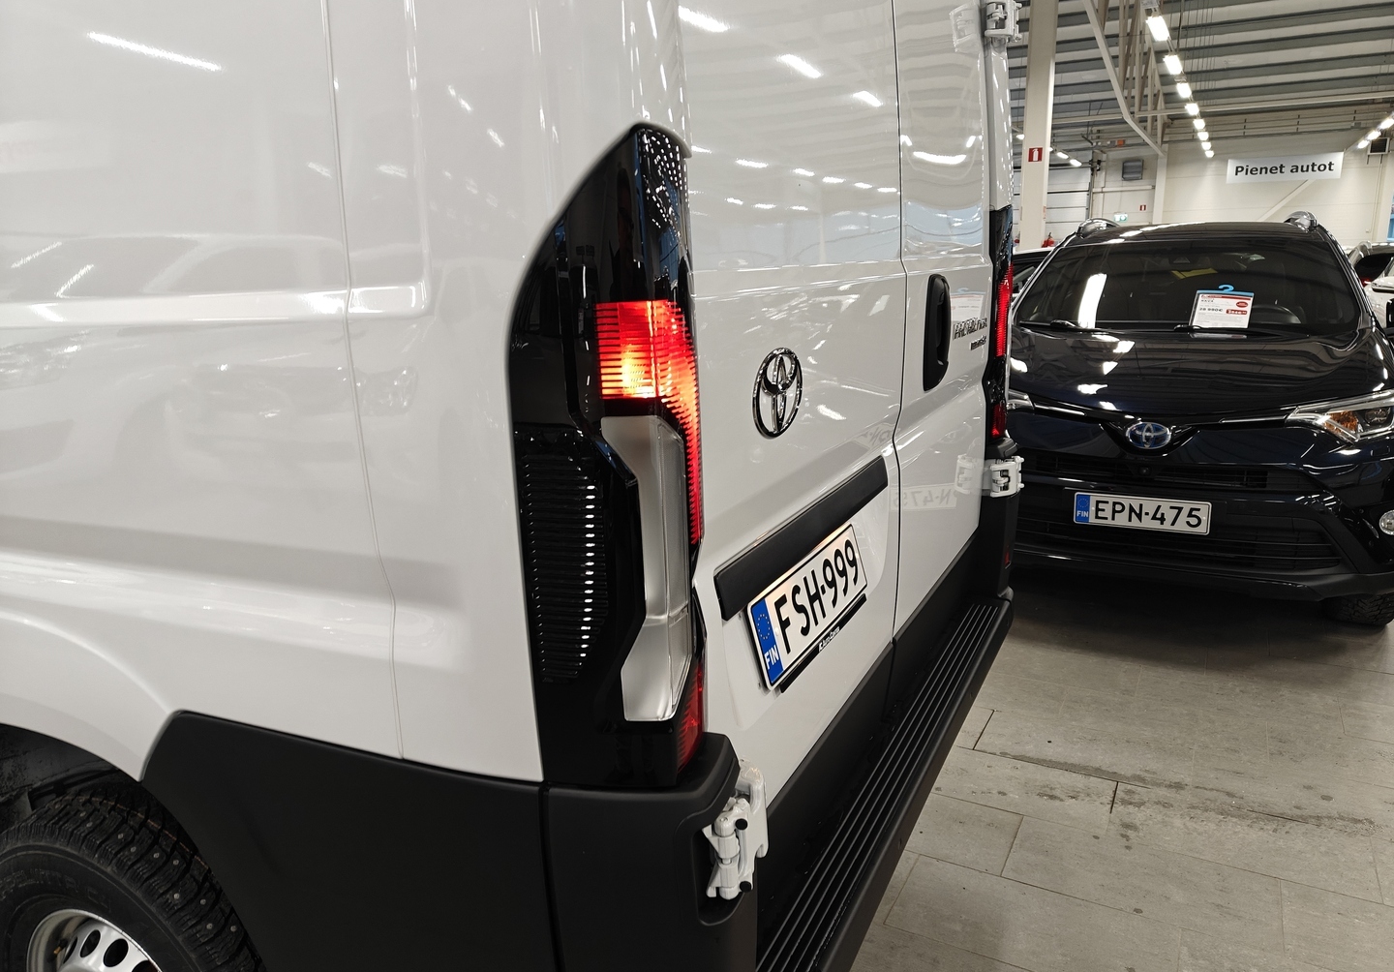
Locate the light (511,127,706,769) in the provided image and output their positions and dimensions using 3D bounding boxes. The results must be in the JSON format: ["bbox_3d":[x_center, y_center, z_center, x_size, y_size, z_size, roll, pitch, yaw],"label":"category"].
[{"bbox_3d":[-0.066,-0.005,0.924,0.138,0.625,0.170,5,15,26],"label":"light"}]

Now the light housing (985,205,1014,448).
[{"bbox_3d":[0.740,-0.403,2.496,0.138,0.625,0.170,5,15,26],"label":"light housing"}]

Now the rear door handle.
[{"bbox_3d":[0.477,-0.303,1.890,0.050,0.220,0.140,5,15,26],"label":"rear door handle"}]

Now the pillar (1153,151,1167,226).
[{"bbox_3d":[15.767,-9.087,33.043,0.330,4.500,0.330,6,15,28],"label":"pillar"}]

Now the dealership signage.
[{"bbox_3d":[18.779,-10.128,30.835,3.200,0.770,0.060,6,15,28],"label":"dealership signage"}]

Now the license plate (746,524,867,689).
[{"bbox_3d":[0.172,0.163,1.450,0.015,0.118,0.442,-11,8,29],"label":"license plate"}]

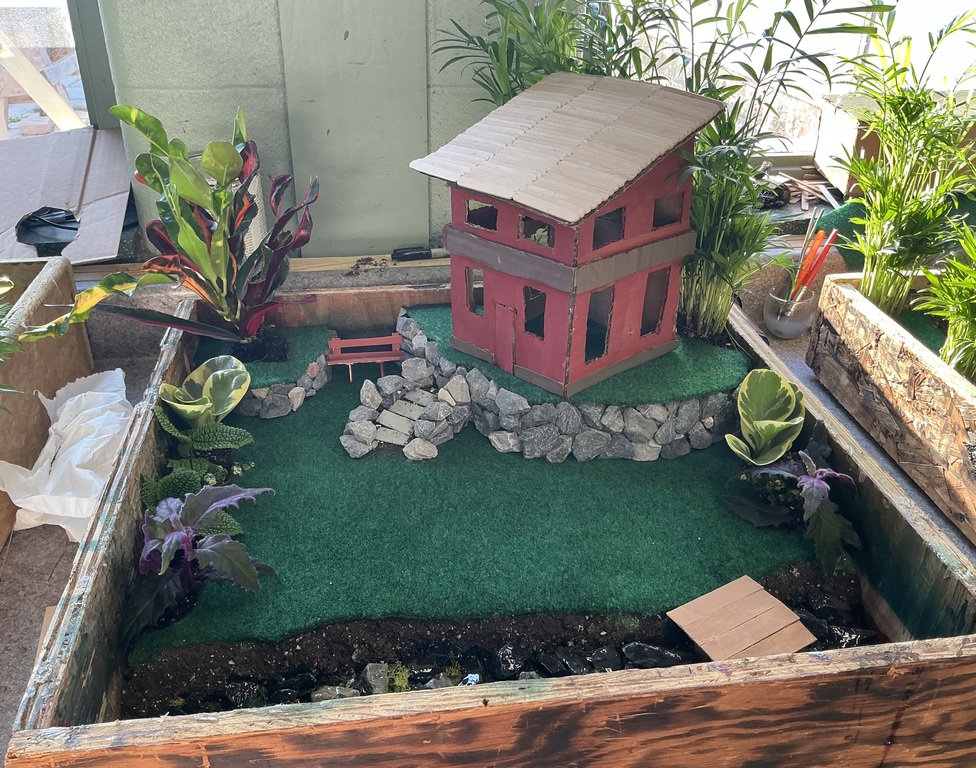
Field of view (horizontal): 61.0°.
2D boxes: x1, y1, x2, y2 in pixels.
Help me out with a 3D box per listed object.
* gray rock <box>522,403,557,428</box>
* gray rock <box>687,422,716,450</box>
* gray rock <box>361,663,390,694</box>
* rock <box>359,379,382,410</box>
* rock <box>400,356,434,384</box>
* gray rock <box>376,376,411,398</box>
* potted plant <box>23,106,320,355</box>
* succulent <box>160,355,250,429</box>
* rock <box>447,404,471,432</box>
[{"bbox_3d":[0.065,0.041,1.070,0.045,0.033,0.040,-3,31,-8],"label":"gray rock"},{"bbox_3d":[0.284,0.070,1.101,0.039,0.037,0.038,-3,31,-8],"label":"gray rock"},{"bbox_3d":[-0.119,0.310,0.873,0.033,0.033,0.030,2,30,0],"label":"gray rock"},{"bbox_3d":[-0.183,0.016,1.287,0.037,0.050,0.032,2,30,0],"label":"rock"},{"bbox_3d":[-0.110,-0.021,1.292,0.053,0.039,0.042,2,30,0],"label":"rock"},{"bbox_3d":[-0.150,0.004,1.329,0.058,0.033,0.039,2,32,0],"label":"gray rock"},{"bbox_3d":[-0.419,-0.193,1.084,0.390,0.335,0.250,-3,31,-8],"label":"potted plant"},{"bbox_3d":[-0.351,0.012,1.030,0.112,0.100,0.100,-3,31,-8],"label":"succulent"},{"bbox_3d":[-0.044,0.051,1.238,0.036,0.041,0.032,2,30,0],"label":"rock"}]

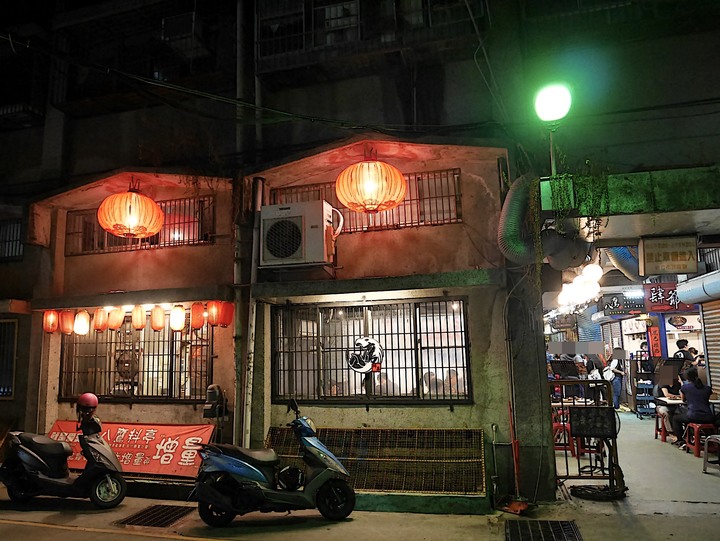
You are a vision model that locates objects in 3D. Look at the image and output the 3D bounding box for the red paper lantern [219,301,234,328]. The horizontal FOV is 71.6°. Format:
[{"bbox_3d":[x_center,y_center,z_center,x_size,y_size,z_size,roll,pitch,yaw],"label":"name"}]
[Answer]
[{"bbox_3d":[-1.670,0.558,6.262,0.180,0.325,0.180,-4,-10,13],"label":"red paper lantern"}]

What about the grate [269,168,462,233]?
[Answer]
[{"bbox_3d":[0.009,-0.842,6.454,2.545,0.688,0.080,-4,-10,13],"label":"grate"}]

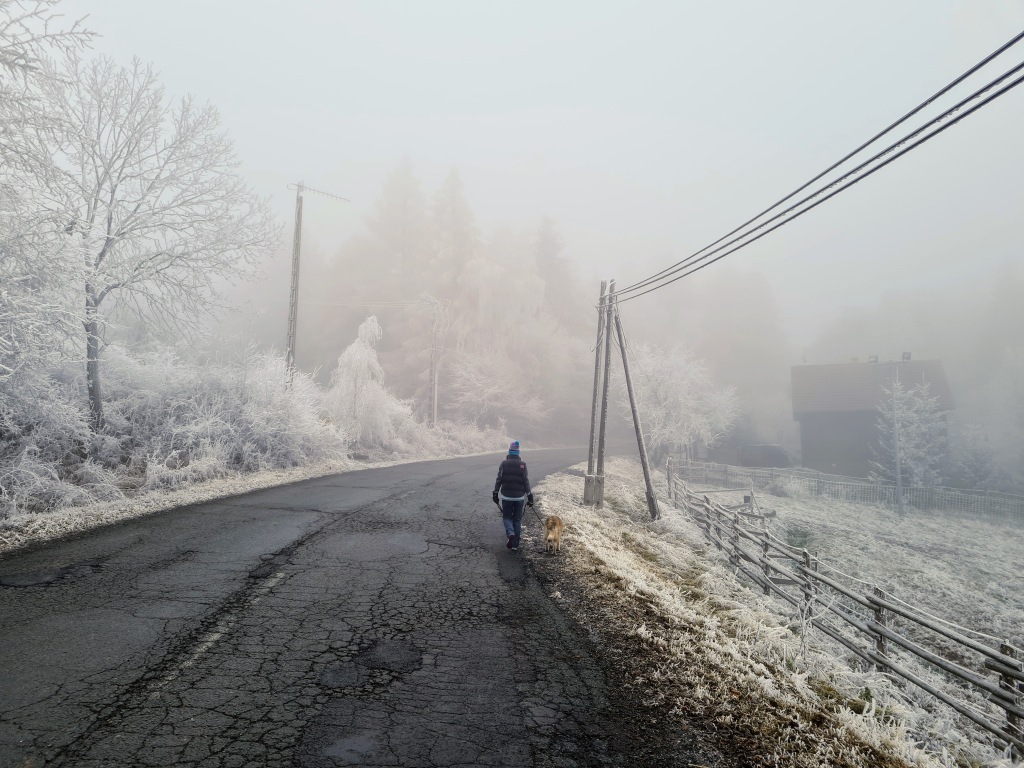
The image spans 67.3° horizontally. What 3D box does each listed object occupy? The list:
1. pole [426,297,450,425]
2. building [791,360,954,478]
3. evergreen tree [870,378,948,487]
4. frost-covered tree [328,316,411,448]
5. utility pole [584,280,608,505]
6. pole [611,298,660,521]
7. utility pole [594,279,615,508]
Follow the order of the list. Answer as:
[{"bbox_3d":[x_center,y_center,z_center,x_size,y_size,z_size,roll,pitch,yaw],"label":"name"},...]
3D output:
[{"bbox_3d":[-4.456,-1.148,46.353,1.200,8.604,0.600,0,-5,0],"label":"pole"},{"bbox_3d":[23.649,2.494,51.252,9.000,7.751,9.000,-2,-5,21],"label":"building"},{"bbox_3d":[21.395,2.642,41.751,4.000,6.123,4.000,-2,-5,27],"label":"evergreen tree"},{"bbox_3d":[-7.090,-0.073,38.272,3.900,6.641,3.900,1,-5,-10],"label":"frost-covered tree"},{"bbox_3d":[2.351,0.219,21.250,0.250,6.203,0.250,4,-5,0],"label":"utility pole"},{"bbox_3d":[3.277,0.688,20.650,0.240,5.936,0.240,-9,-9,-1],"label":"pole"},{"bbox_3d":[2.588,0.236,21.050,0.250,6.293,0.250,4,-5,0],"label":"utility pole"}]

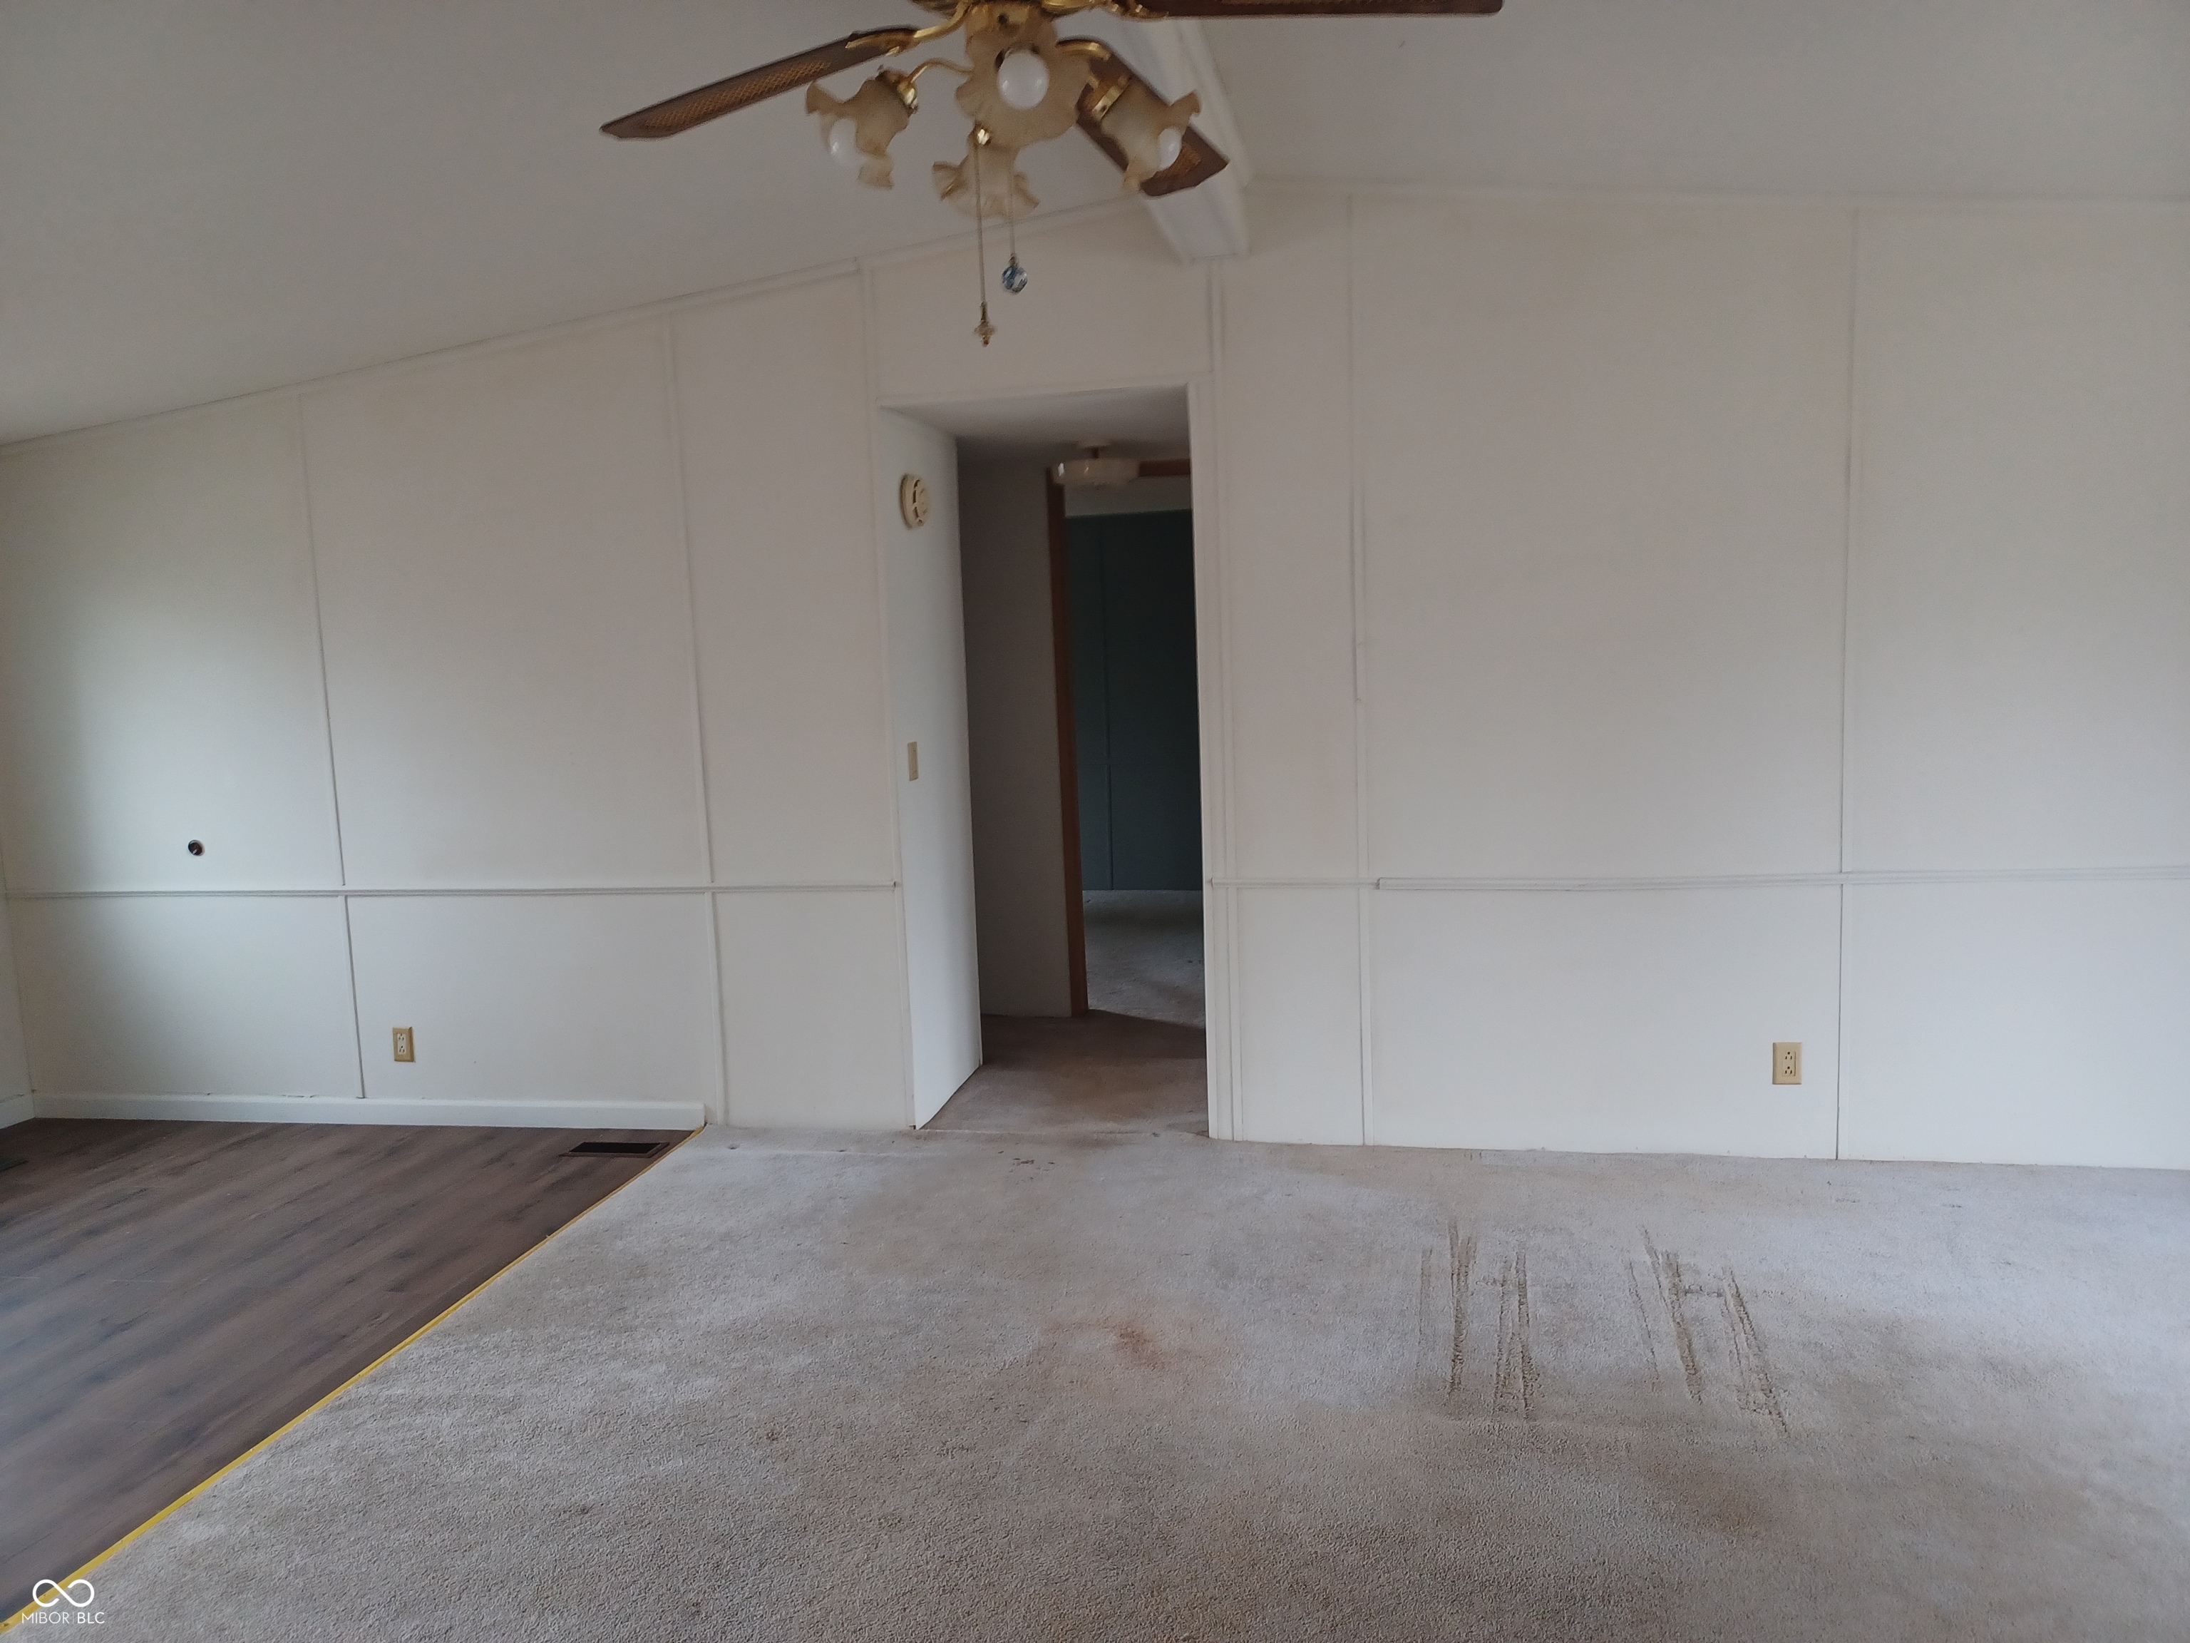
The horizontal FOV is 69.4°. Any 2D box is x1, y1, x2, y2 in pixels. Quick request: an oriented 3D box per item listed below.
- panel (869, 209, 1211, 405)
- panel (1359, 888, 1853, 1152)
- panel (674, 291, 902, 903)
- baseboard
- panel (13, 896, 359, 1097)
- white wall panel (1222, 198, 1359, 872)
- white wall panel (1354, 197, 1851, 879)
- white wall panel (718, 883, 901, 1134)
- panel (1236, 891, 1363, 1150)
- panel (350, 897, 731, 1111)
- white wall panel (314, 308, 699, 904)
[{"bbox_3d":[-0.158,-1.385,4.274,0.945,0.466,0.020,-1,7,11],"label":"panel"},{"bbox_3d":[1.340,0.534,4.217,1.199,0.717,0.020,-1,7,11],"label":"panel"},{"bbox_3d":[-0.875,-0.655,4.502,0.584,1.685,0.020,-1,7,11],"label":"panel"},{"bbox_3d":[-2.334,0.915,4.968,2.381,0.089,0.020,-1,7,11],"label":"baseboard"},{"bbox_3d":[-2.904,0.561,5.045,1.212,0.645,0.020,-1,7,11],"label":"panel"},{"bbox_3d":[0.514,-0.740,4.221,0.345,1.807,0.020,-1,7,11],"label":"white wall panel"},{"bbox_3d":[1.288,-0.736,4.071,1.218,1.779,0.020,-1,7,11],"label":"white wall panel"},{"bbox_3d":[-0.840,0.554,4.643,0.563,0.715,0.020,-1,7,11],"label":"white wall panel"},{"bbox_3d":[0.565,0.540,4.368,0.340,0.715,0.020,-1,7,11],"label":"panel"},{"bbox_3d":[-1.718,0.547,4.813,1.188,0.650,0.020,-1,7,11],"label":"panel"},{"bbox_3d":[-1.763,-0.597,4.682,1.196,1.603,0.020,-1,7,11],"label":"white wall panel"}]

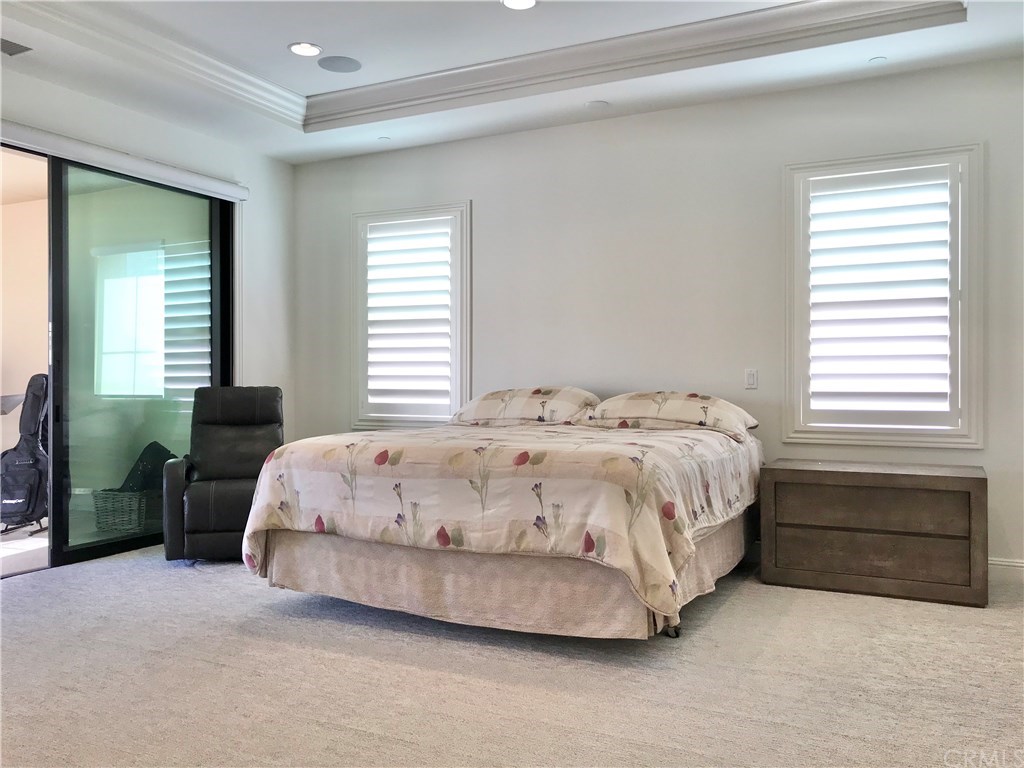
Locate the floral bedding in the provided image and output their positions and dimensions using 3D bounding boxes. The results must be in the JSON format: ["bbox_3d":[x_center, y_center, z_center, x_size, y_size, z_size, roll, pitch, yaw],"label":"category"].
[{"bbox_3d":[0.082,0.556,4.450,2.159,0.616,1.954,0,1,27],"label":"floral bedding"}]

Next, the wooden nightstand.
[{"bbox_3d":[1.932,0.765,4.455,1.068,0.622,0.477,0,1,27],"label":"wooden nightstand"}]

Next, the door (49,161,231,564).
[{"bbox_3d":[-2.390,-0.127,5.436,0.090,2.387,1.369,0,1,27],"label":"door"}]

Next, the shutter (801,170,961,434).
[{"bbox_3d":[2.066,-0.479,4.673,0.823,1.443,0.050,0,1,27],"label":"shutter"}]

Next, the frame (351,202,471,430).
[{"bbox_3d":[-0.760,-0.475,6.129,1.061,1.657,0.080,0,1,27],"label":"frame"}]

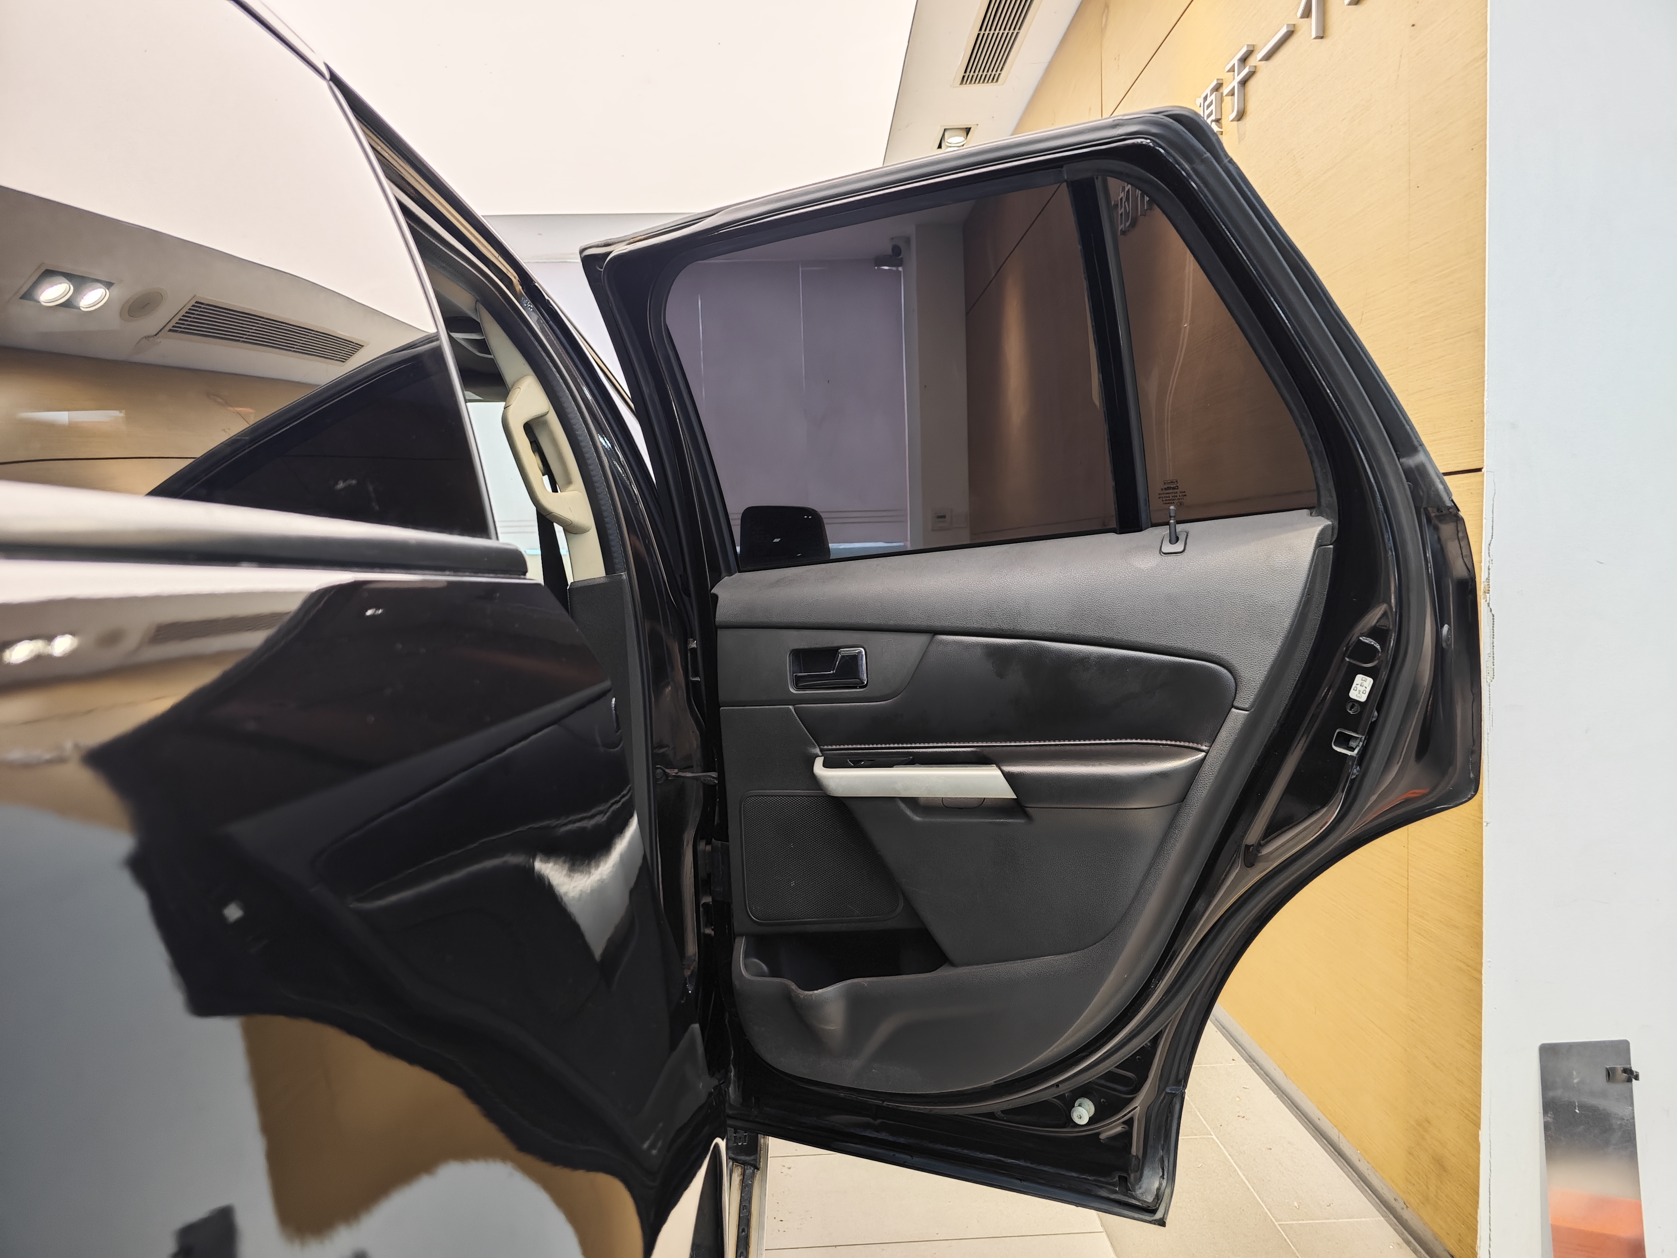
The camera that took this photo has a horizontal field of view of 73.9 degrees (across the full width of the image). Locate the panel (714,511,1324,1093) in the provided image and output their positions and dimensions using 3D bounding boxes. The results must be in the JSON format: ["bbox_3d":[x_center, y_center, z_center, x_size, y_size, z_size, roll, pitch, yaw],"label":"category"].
[{"bbox_3d":[0.158,0.228,1.291,0.739,0.693,0.130,0,4,27],"label":"panel"}]

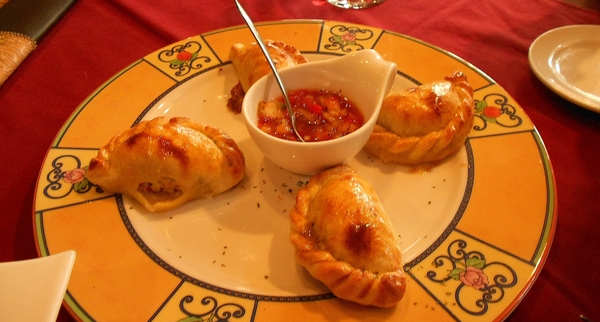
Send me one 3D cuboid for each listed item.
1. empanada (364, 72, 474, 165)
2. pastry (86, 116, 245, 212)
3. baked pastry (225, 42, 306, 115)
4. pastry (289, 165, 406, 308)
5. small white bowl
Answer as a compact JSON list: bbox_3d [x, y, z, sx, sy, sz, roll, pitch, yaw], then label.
[{"bbox_3d":[0.078,-0.035,0.286,0.084,0.036,0.053,-32,52,-27],"label":"empanada"},{"bbox_3d":[-0.079,-0.003,0.256,0.091,0.039,0.051,-3,45,-1],"label":"pastry"},{"bbox_3d":[-0.025,-0.066,0.322,0.054,0.035,0.081,-16,46,-14],"label":"baked pastry"},{"bbox_3d":[0.023,0.029,0.224,0.051,0.035,0.082,-14,46,-12],"label":"pastry"},{"bbox_3d":[0.011,-0.028,0.270,0.089,0.052,0.079,-22,48,-20],"label":"small white bowl"}]

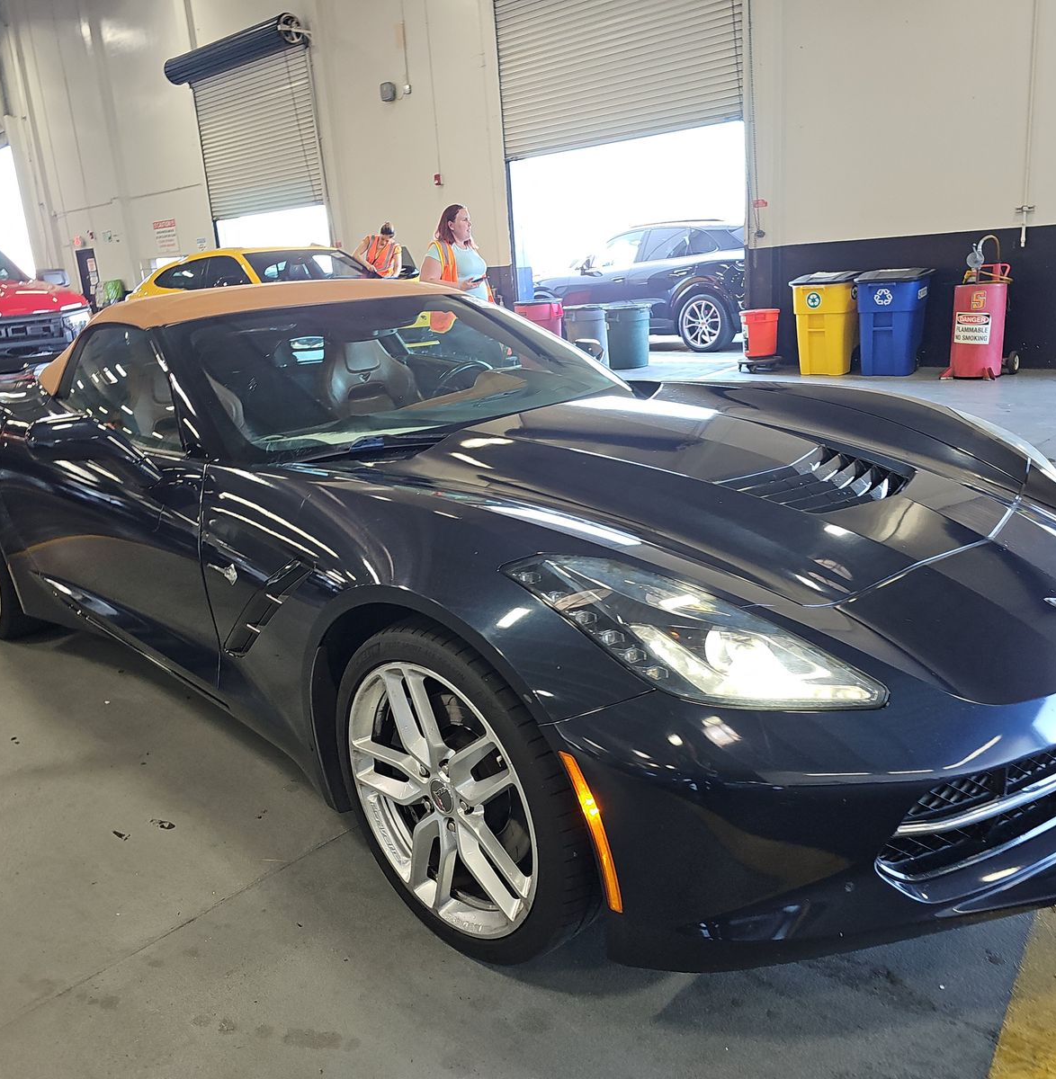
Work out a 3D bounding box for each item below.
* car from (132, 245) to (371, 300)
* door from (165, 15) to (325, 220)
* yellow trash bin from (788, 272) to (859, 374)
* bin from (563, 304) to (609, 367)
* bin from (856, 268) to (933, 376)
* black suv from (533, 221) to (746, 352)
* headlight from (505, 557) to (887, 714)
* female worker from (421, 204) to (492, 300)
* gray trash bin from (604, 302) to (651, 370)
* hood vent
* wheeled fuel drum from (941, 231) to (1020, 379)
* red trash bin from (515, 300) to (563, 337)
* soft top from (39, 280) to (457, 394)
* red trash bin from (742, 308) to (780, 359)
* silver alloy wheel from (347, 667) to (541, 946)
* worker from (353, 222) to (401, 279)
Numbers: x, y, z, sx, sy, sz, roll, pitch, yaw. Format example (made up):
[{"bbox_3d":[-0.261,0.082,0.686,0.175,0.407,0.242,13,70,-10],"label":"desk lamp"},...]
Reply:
[{"bbox_3d":[-2.700,-2.371,10.619,4.950,1.620,2.000,11,22,43],"label":"car"},{"bbox_3d":[-4.743,-6.838,15.875,3.850,2.680,0.550,10,21,42],"label":"door"},{"bbox_3d":[3.116,-2.190,9.720,0.600,0.950,0.720,10,21,42],"label":"yellow trash bin"},{"bbox_3d":[0.759,-2.522,11.965,0.580,0.700,0.580,-4,16,1],"label":"bin"},{"bbox_3d":[3.408,-2.024,8.916,0.570,0.910,0.680,5,19,31],"label":"bin"},{"bbox_3d":[1.922,-3.675,13.792,1.980,1.690,4.920,-19,22,-41],"label":"black suv"},{"bbox_3d":[0.229,0.156,1.511,0.610,0.240,0.350,12,22,44],"label":"headlight"},{"bbox_3d":[-0.412,-1.302,6.163,0.420,1.660,0.500,8,20,36],"label":"female worker"},{"bbox_3d":[1.153,-2.311,10.877,0.550,0.710,0.550,-4,16,1],"label":"gray trash bin"},{"bbox_3d":[0.620,-0.132,2.043,0.240,0.055,0.430,22,29,40],"label":"hood vent"},{"bbox_3d":[3.882,-1.981,8.188,0.470,1.160,0.520,10,21,40],"label":"wheeled fuel drum"},{"bbox_3d":[0.187,-2.613,12.251,0.620,0.800,0.620,10,21,42],"label":"red trash bin"},{"bbox_3d":[-0.992,-0.770,3.521,1.270,0.330,1.270,-19,21,-42],"label":"soft top"},{"bbox_3d":[2.438,-2.148,9.952,0.405,0.440,0.405,10,21,40],"label":"red trash bin"},{"bbox_3d":[-0.090,0.442,1.779,0.210,0.515,0.515,-19,21,-42],"label":"silver alloy wheel"},{"bbox_3d":[-1.510,-2.679,10.777,0.550,1.680,0.450,0,16,15],"label":"worker"}]

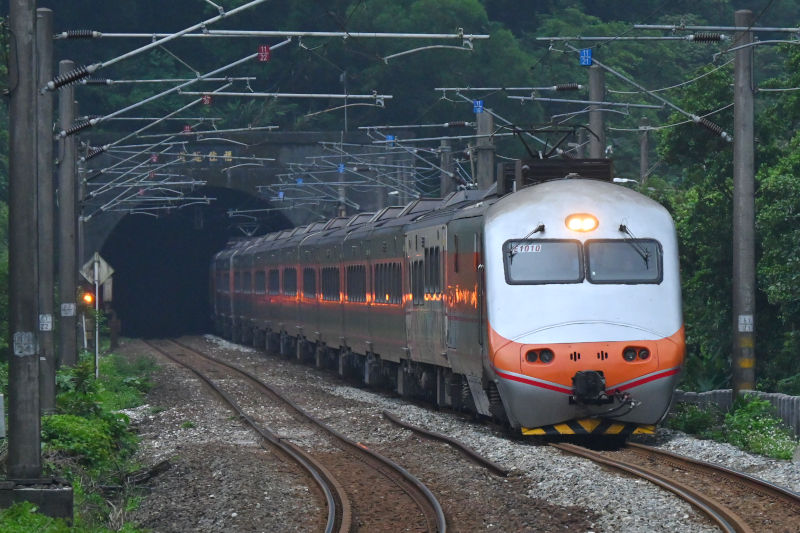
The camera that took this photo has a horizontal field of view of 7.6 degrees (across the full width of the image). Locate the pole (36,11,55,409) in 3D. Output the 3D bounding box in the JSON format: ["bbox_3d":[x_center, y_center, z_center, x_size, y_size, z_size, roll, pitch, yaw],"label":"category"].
[{"bbox_3d":[-5.677,-0.780,96.000,0.355,6.700,0.355,0,0,0],"label":"pole"}]

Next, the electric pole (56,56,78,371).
[{"bbox_3d":[-6.691,-0.798,120.700,0.350,6.690,0.350,0,0,0],"label":"electric pole"}]

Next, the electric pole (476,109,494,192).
[{"bbox_3d":[2.302,-0.842,161.500,0.470,6.720,0.470,0,0,0],"label":"electric pole"}]

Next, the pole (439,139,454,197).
[{"bbox_3d":[1.568,-0.862,198.000,0.460,6.690,0.460,0,0,0],"label":"pole"}]

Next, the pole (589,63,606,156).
[{"bbox_3d":[4.099,-0.818,124.800,0.350,6.730,0.350,0,0,0],"label":"pole"}]

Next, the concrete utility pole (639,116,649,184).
[{"bbox_3d":[8.061,-1.066,198.000,0.270,7.800,0.270,0,0,0],"label":"concrete utility pole"}]

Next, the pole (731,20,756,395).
[{"bbox_3d":[5.588,-0.792,97.300,0.355,6.720,0.355,0,0,0],"label":"pole"}]

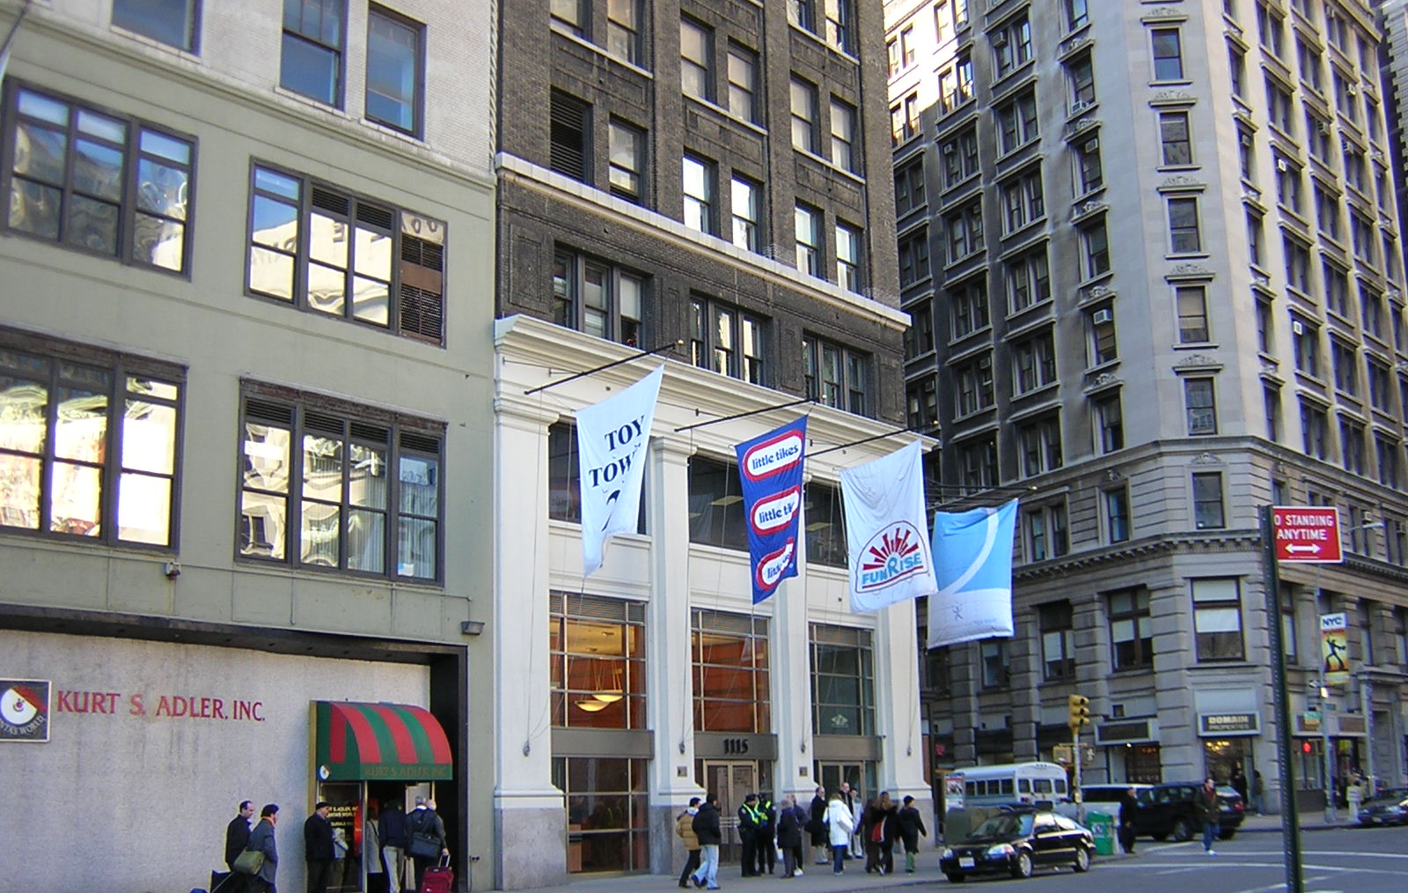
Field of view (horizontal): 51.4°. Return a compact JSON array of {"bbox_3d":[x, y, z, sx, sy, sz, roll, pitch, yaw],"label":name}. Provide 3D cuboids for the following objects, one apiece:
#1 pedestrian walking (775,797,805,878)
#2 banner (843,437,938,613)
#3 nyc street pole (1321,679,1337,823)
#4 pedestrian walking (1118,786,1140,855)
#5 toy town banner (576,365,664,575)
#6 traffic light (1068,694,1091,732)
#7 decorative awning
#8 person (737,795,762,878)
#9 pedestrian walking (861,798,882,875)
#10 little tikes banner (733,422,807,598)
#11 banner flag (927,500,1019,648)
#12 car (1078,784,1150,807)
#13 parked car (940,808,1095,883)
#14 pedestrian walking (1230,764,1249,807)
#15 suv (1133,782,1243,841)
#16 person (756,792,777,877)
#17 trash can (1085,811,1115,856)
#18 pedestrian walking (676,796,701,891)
[{"bbox_3d":[1.814,8.388,31.492,0.520,1.680,0.450,5,-14,-24],"label":"pedestrian walking"},{"bbox_3d":[4.778,2.121,38.230,2.850,4.150,0.400,-14,-18,41],"label":"banner"},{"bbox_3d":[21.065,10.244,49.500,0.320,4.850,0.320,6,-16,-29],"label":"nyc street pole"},{"bbox_3d":[11.524,10.141,39.716,0.400,1.760,0.550,-8,-15,24],"label":"pedestrian walking"},{"bbox_3d":[-1.689,0.546,29.304,2.570,3.750,0.450,-13,-18,41],"label":"toy town banner"},{"bbox_3d":[9.543,6.743,37.200,0.300,0.860,0.420,6,-16,-28],"label":"traffic light"},{"bbox_3d":[-6.048,5.582,27.725,1.485,1.469,2.098,-13,-18,40],"label":"decorative awning"},{"bbox_3d":[0.977,8.526,32.202,0.480,1.770,0.520,-12,-17,39],"label":"person"},{"bbox_3d":[3.713,8.594,32.452,0.500,1.630,0.420,-9,-16,29],"label":"pedestrian walking"},{"bbox_3d":[1.556,1.536,34.015,2.200,4.100,0.400,-14,-18,41],"label":"little tikes banner"},{"bbox_3d":[7.494,3.571,40.800,2.450,3.950,0.400,1,-13,-11],"label":"banner flag"},{"bbox_3d":[13.426,12.151,48.500,1.880,1.800,4.700,6,-16,-28],"label":"car"},{"bbox_3d":[6.930,8.620,31.900,1.700,1.380,4.450,-13,-18,39],"label":"parked car"},{"bbox_3d":[21.218,13.528,58.000,0.520,1.720,0.360,-5,-14,15],"label":"pedestrian walking"},{"bbox_3d":[15.135,11.689,46.800,1.840,1.720,4.550,5,-15,-25],"label":"suv"},{"bbox_3d":[1.389,8.754,33.108,0.420,1.760,0.550,10,-18,-39],"label":"person"},{"bbox_3d":[10.387,10.153,38.432,0.580,1.100,0.460,-13,-18,40],"label":"trash can"},{"bbox_3d":[-0.290,7.787,28.896,0.480,1.720,0.480,-13,-18,41],"label":"pedestrian walking"}]

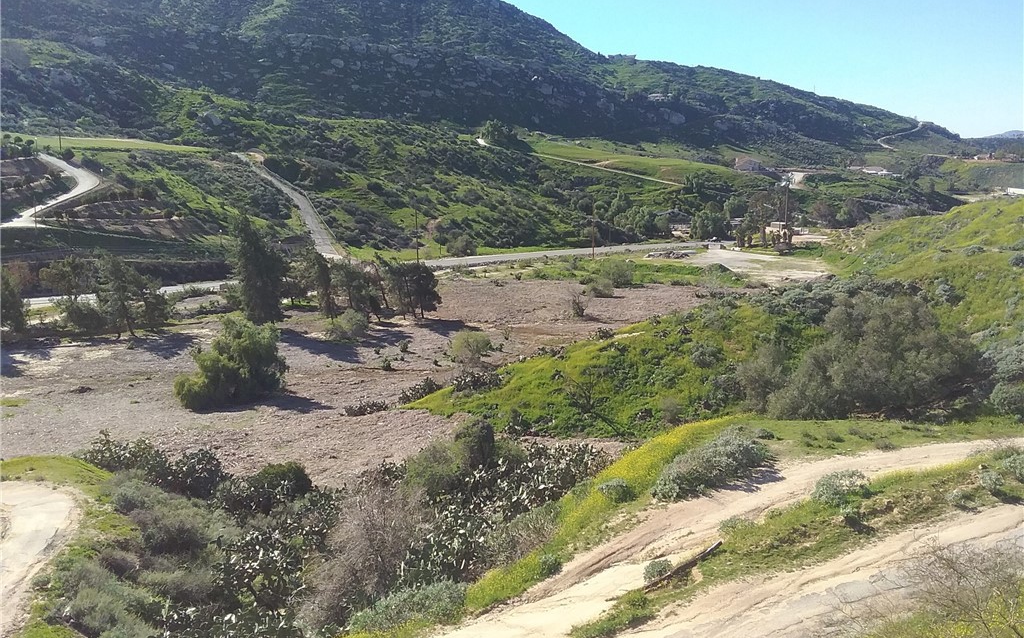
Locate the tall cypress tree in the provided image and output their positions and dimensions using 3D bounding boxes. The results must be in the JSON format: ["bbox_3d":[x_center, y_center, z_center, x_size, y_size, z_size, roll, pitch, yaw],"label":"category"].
[{"bbox_3d":[-31.007,-5.944,111.341,6.000,13.180,6.000,-3,10,-15],"label":"tall cypress tree"}]

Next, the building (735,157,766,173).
[{"bbox_3d":[122.697,-79.483,473.173,15.000,7.570,12.000,2,10,14],"label":"building"}]

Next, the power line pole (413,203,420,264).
[{"bbox_3d":[-16.979,-14.714,164.965,0.400,12.050,0.400,-1,10,-6],"label":"power line pole"}]

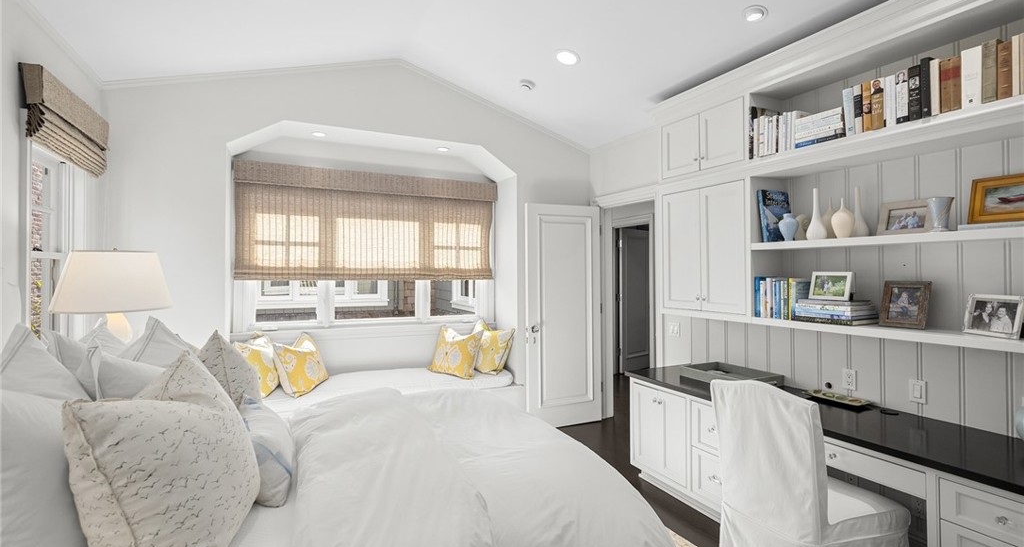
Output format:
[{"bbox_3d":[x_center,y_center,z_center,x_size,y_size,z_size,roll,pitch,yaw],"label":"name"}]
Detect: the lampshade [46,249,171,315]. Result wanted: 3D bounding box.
[{"bbox_3d":[-2.067,0.042,2.351,0.480,0.305,0.480,0,0,-27],"label":"lampshade"}]

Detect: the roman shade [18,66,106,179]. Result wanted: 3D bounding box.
[{"bbox_3d":[-2.465,-0.800,2.550,0.095,0.370,0.910,0,0,-27],"label":"roman shade"}]

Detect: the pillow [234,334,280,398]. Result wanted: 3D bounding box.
[{"bbox_3d":[-1.938,0.700,3.505,0.160,0.450,0.450,-21,4,-9],"label":"pillow"}]

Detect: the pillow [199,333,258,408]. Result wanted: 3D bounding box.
[{"bbox_3d":[-1.217,0.490,2.032,0.180,0.500,0.500,-15,7,-28],"label":"pillow"}]

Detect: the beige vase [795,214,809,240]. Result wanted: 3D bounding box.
[{"bbox_3d":[1.677,-0.262,2.625,0.080,0.158,0.080,0,0,-26],"label":"beige vase"}]

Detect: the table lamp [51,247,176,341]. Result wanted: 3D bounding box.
[{"bbox_3d":[-1.940,0.259,2.200,0.448,0.760,0.448,0,0,-26],"label":"table lamp"}]

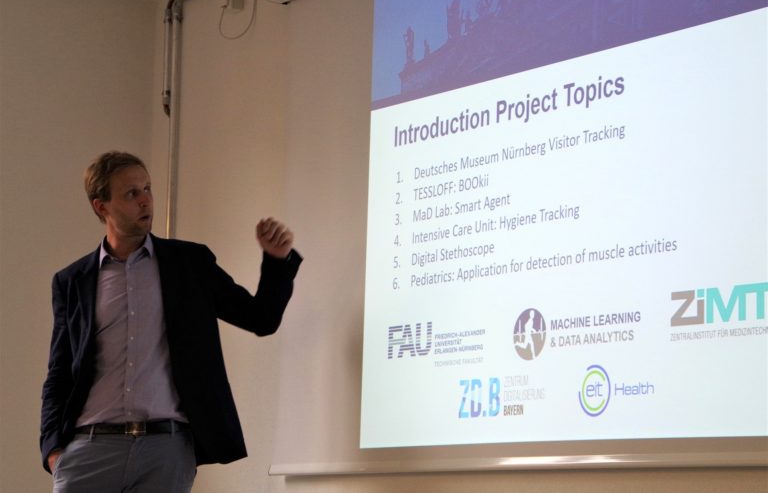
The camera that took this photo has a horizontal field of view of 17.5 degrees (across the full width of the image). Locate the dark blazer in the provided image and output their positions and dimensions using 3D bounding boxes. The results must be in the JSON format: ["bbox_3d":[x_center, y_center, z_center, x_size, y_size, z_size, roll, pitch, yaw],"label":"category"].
[{"bbox_3d":[-0.609,0.305,7.100,0.740,0.680,0.370,2,-6,-4],"label":"dark blazer"}]

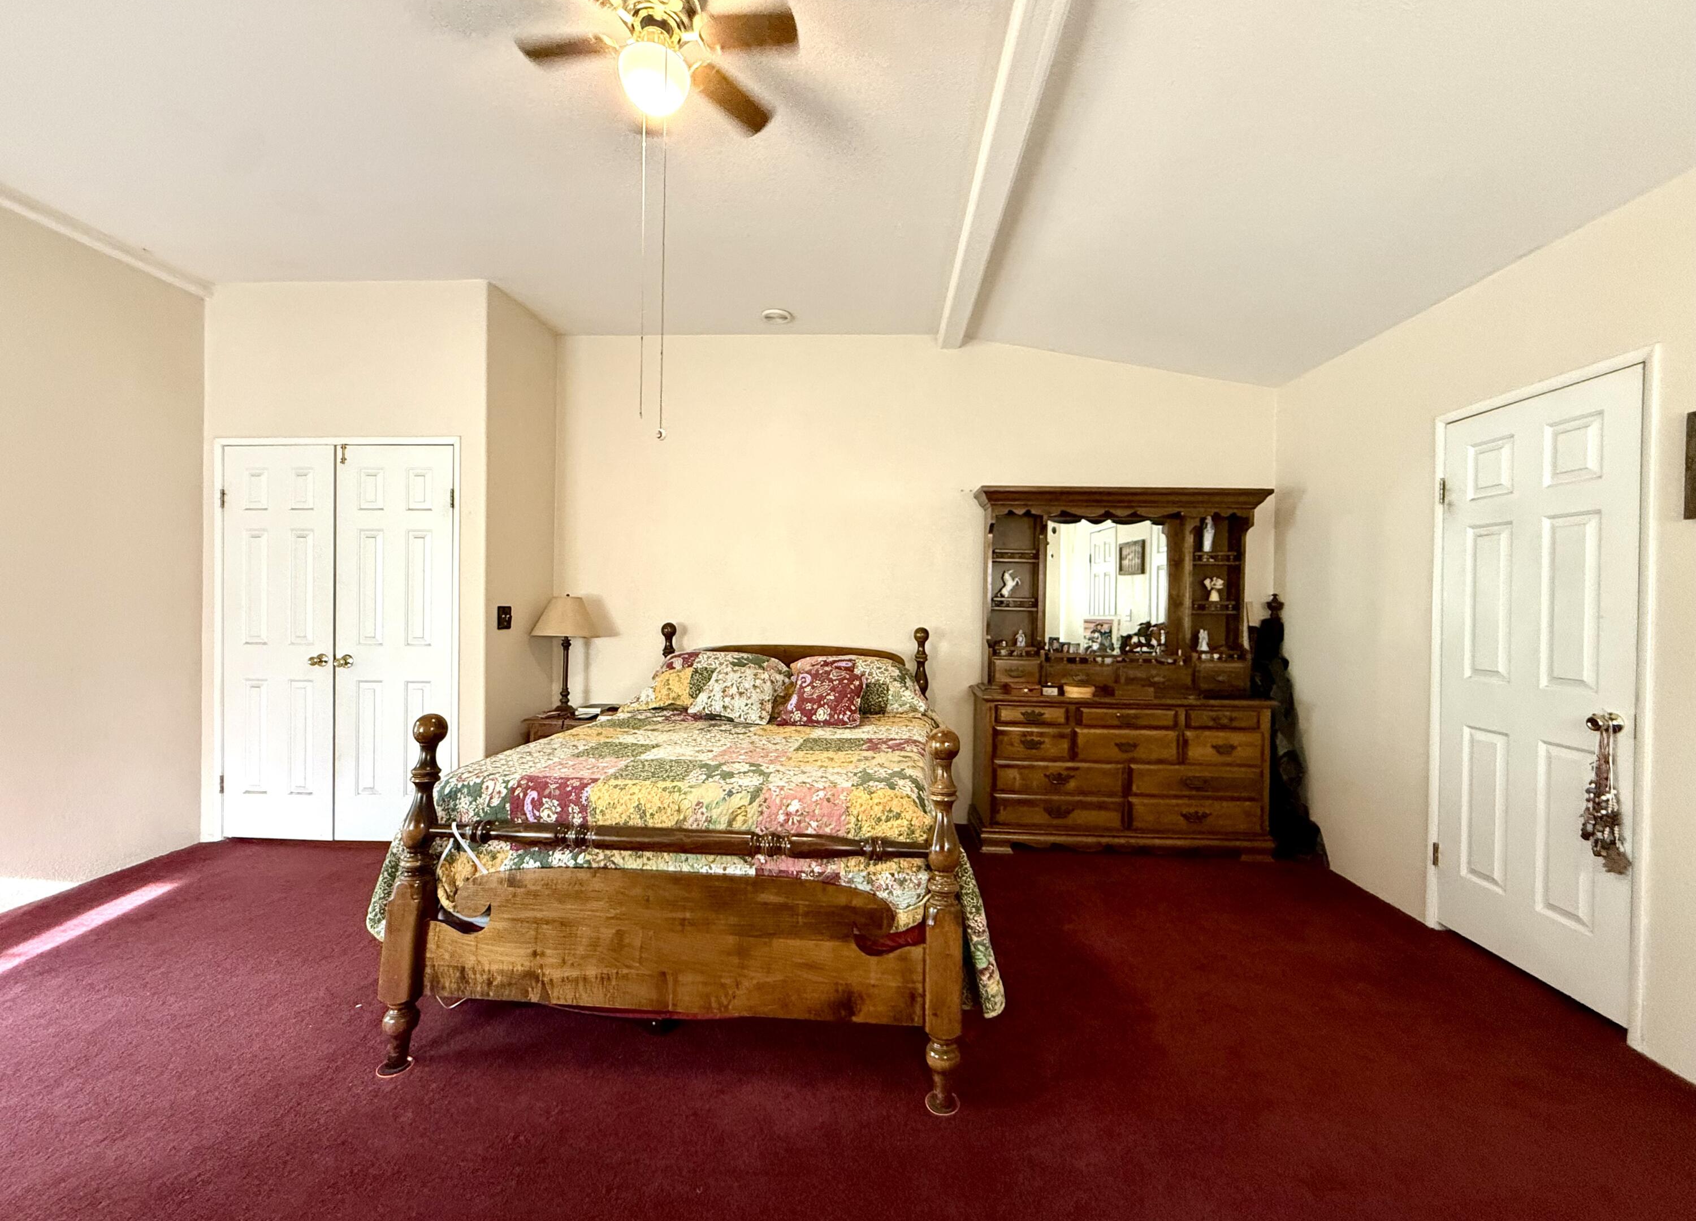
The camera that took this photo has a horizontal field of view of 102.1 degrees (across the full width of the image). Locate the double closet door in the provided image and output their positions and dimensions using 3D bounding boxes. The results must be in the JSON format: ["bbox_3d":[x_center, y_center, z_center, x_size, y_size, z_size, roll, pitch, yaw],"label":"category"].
[{"bbox_3d":[-2.614,0.163,3.524,1.233,2.005,0.059,1,1,3],"label":"double closet door"}]

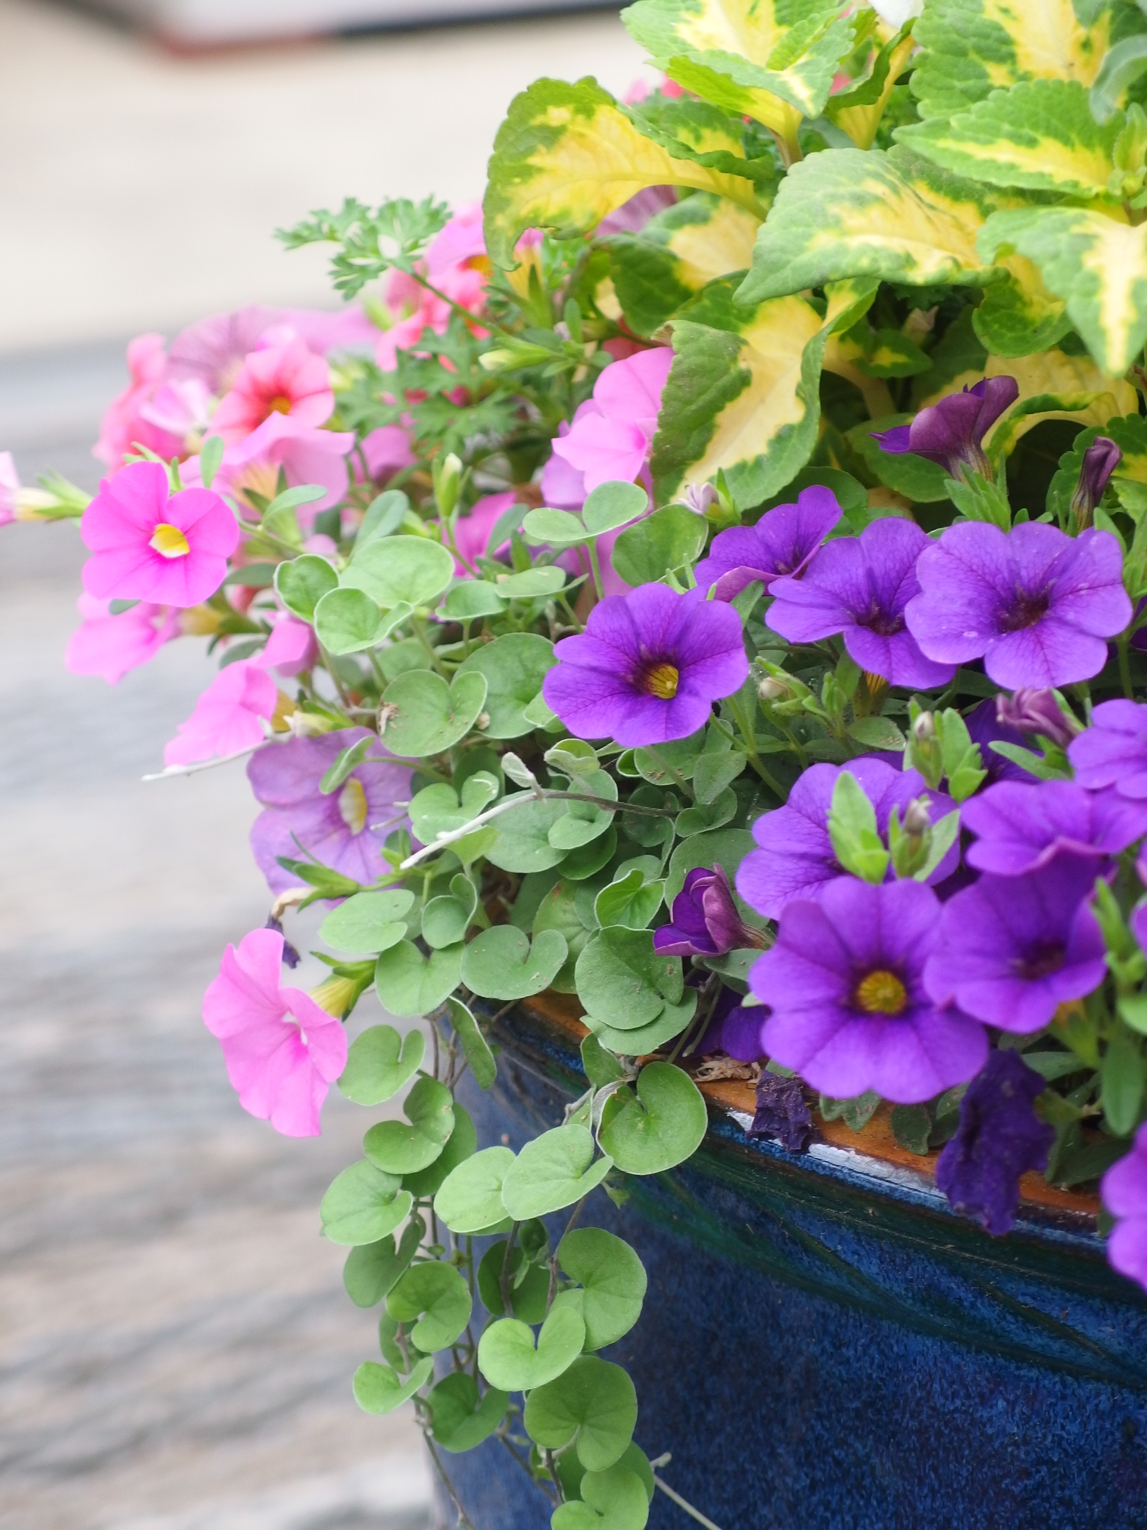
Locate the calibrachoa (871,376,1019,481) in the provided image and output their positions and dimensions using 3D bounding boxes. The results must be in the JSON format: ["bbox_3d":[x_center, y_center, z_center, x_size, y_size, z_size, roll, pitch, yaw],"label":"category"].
[{"bbox_3d":[0.061,-0.055,0.810,0.025,0.015,0.022,-11,-14,-33],"label":"calibrachoa"}]

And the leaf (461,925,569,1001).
[{"bbox_3d":[-0.011,0.036,0.890,0.020,0.005,0.017,7,54,5],"label":"leaf"}]

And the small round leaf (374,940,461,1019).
[{"bbox_3d":[-0.025,0.034,0.795,0.015,0.004,0.015,9,62,15],"label":"small round leaf"}]

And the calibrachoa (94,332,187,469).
[{"bbox_3d":[-0.080,-0.067,0.920,0.012,0.025,0.025,11,9,-35],"label":"calibrachoa"}]

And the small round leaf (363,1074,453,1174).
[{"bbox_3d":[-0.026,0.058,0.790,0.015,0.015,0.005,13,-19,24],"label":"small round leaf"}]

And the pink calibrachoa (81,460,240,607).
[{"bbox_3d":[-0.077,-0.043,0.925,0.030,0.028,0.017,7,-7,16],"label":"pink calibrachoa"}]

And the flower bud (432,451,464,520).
[{"bbox_3d":[-0.022,-0.049,0.865,0.005,0.012,0.005,3,9,0],"label":"flower bud"}]

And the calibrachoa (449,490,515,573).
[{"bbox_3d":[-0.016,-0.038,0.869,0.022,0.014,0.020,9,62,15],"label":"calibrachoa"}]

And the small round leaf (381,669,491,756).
[{"bbox_3d":[-0.023,-0.009,0.830,0.018,0.005,0.018,28,59,15],"label":"small round leaf"}]

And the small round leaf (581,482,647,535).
[{"bbox_3d":[0.007,-0.045,0.860,0.013,0.004,0.011,-34,48,-6],"label":"small round leaf"}]

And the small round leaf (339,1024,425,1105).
[{"bbox_3d":[-0.032,0.051,0.840,0.015,0.015,0.004,10,-23,24],"label":"small round leaf"}]

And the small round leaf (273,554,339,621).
[{"bbox_3d":[-0.050,-0.033,0.930,0.012,0.014,0.006,4,-24,-5],"label":"small round leaf"}]

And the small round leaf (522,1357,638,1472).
[{"bbox_3d":[0.001,0.105,0.805,0.018,0.019,0.004,2,-9,0],"label":"small round leaf"}]

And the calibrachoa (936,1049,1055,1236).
[{"bbox_3d":[0.070,0.063,0.825,0.018,0.031,0.015,10,6,17],"label":"calibrachoa"}]

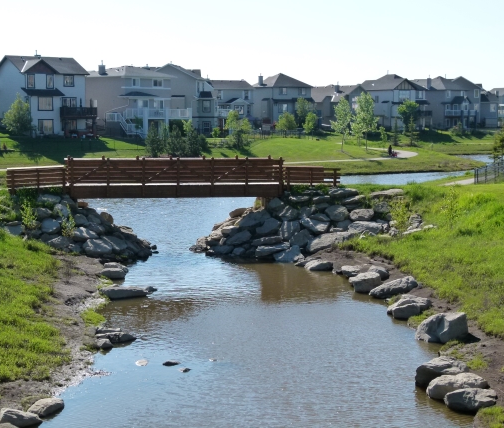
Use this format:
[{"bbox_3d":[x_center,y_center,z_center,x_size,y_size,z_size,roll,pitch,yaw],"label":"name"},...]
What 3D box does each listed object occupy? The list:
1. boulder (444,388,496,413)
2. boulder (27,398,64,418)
[{"bbox_3d":[5.363,4.577,28.300,1.230,0.500,0.850,0,5,0],"label":"boulder"},{"bbox_3d":[-4.938,4.651,27.600,0.800,0.380,0.620,1,5,15],"label":"boulder"}]

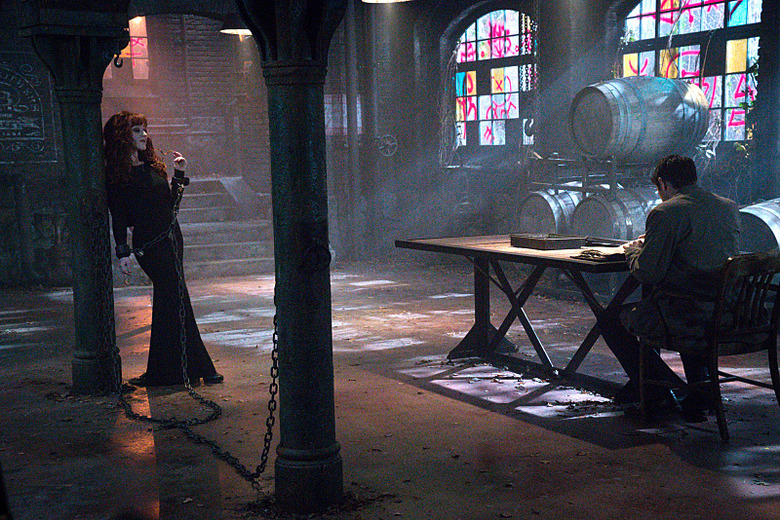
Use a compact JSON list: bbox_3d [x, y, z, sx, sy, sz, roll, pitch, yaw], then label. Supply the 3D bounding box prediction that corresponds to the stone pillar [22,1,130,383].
[{"bbox_3d":[-1.830,-0.352,8.299,0.530,2.255,0.530,-4,6,-28],"label":"stone pillar"}]

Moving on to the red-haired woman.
[{"bbox_3d":[-1.390,-0.080,8.496,0.550,1.655,0.420,-5,6,-35],"label":"red-haired woman"}]

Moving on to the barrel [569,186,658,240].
[{"bbox_3d":[2.097,-0.276,11.772,0.950,0.700,0.700,-4,6,-28],"label":"barrel"}]

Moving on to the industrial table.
[{"bbox_3d":[1.038,0.304,8.464,1.080,0.780,2.182,-4,6,-28],"label":"industrial table"}]

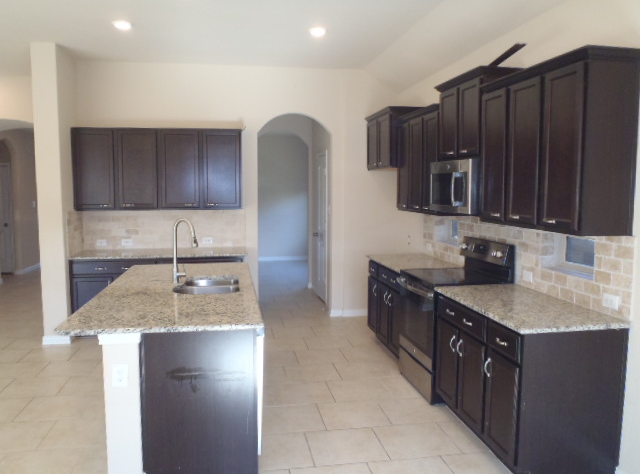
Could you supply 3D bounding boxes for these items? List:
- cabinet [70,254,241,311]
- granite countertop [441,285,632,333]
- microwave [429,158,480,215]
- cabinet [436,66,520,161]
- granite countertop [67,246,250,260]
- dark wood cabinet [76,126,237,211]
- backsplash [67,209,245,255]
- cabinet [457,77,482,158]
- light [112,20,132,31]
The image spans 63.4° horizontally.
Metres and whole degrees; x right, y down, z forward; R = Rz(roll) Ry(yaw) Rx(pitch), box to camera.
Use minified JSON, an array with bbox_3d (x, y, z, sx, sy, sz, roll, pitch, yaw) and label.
[{"bbox_3d":[-1.815,0.645,6.028,1.836,0.873,0.618,-1,6,-10],"label":"cabinet"},{"bbox_3d":[1.276,0.446,3.348,0.648,0.036,1.163,-1,6,-10],"label":"granite countertop"},{"bbox_3d":[1.215,-0.403,4.171,0.405,0.419,0.760,-1,6,-10],"label":"microwave"},{"bbox_3d":[1.232,-0.931,4.119,0.369,0.643,0.835,-1,6,-10],"label":"cabinet"},{"bbox_3d":[-1.742,0.191,5.795,1.810,0.038,0.650,-1,6,-10],"label":"granite countertop"},{"bbox_3d":[-1.850,-0.779,6.052,1.843,0.909,0.308,-1,6,-10],"label":"dark wood cabinet"},{"bbox_3d":[-1.822,-0.071,5.966,1.870,0.492,0.618,-1,6,-10],"label":"backsplash"},{"bbox_3d":[1.301,-0.895,4.007,0.326,0.577,0.402,-1,6,-10],"label":"cabinet"},{"bbox_3d":[-1.695,-1.816,4.444,0.176,0.030,0.176,-1,6,-10],"label":"light"}]

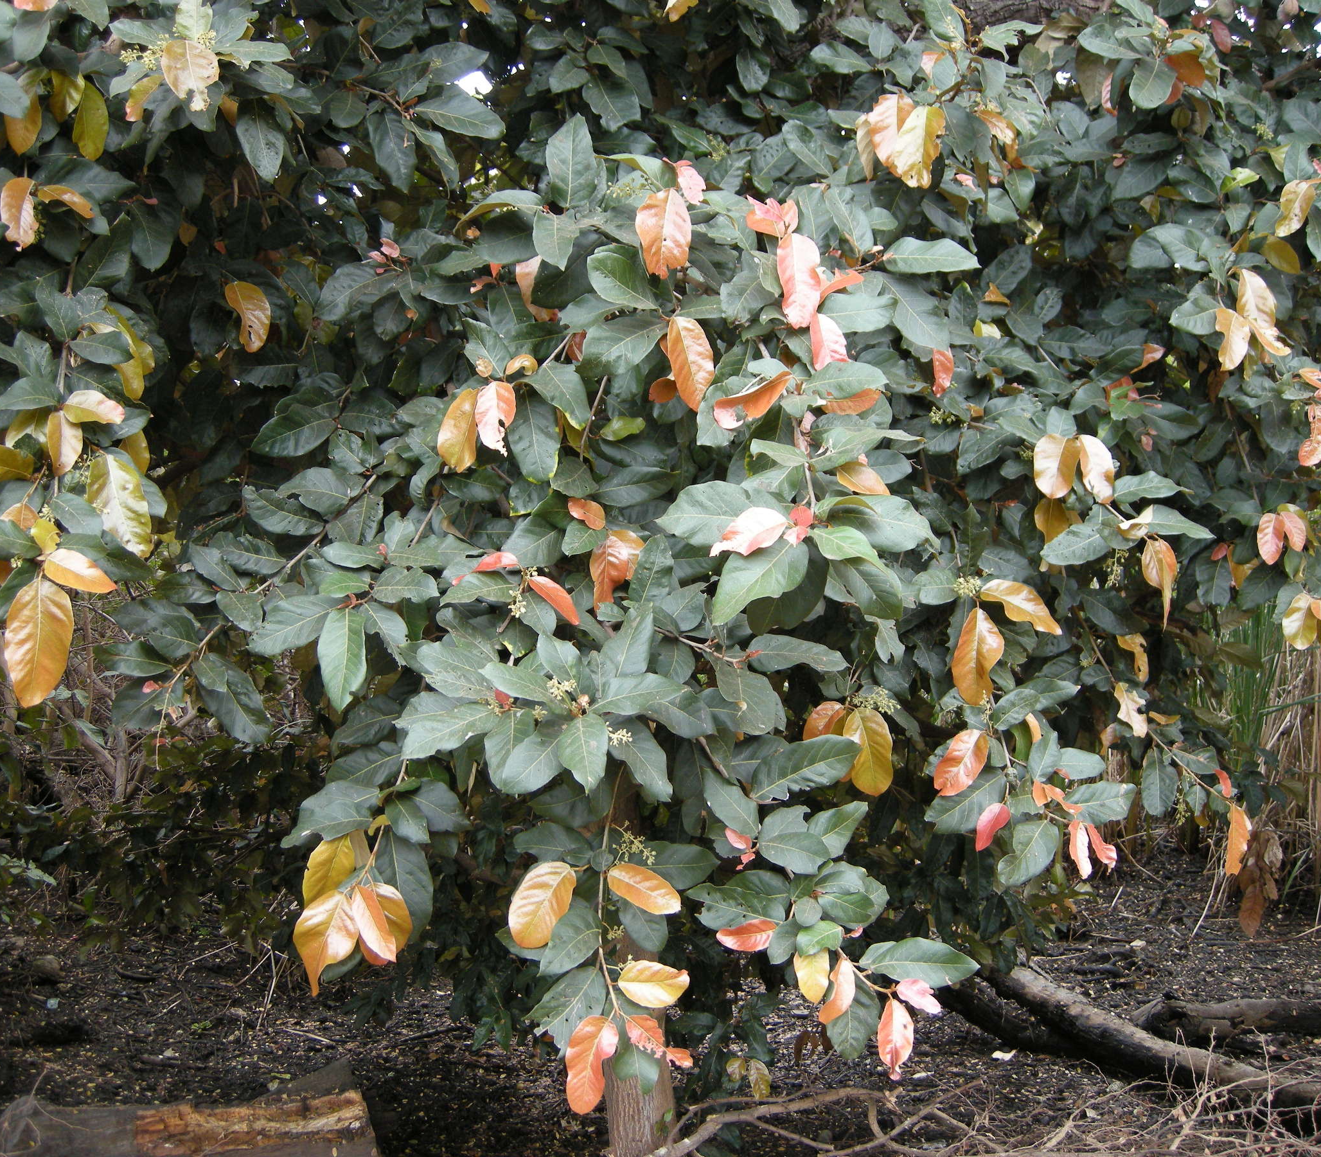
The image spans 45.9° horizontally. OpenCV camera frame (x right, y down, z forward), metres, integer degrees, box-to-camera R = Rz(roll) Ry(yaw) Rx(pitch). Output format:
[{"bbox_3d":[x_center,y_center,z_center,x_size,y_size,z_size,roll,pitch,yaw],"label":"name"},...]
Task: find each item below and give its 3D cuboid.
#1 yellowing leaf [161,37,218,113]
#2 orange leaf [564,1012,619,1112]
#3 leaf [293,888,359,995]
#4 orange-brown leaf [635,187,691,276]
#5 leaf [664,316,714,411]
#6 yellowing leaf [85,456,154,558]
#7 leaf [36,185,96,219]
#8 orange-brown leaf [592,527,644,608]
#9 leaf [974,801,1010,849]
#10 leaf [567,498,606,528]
[{"bbox_3d":[-0.831,-0.886,2.750,0.093,0.131,0.040,-11,-2,-13],"label":"yellowing leaf"},{"bbox_3d":[-0.106,0.818,2.620,0.069,0.178,0.030,18,-37,3],"label":"orange leaf"},{"bbox_3d":[-0.533,0.578,2.480,0.094,0.173,0.045,12,-30,1],"label":"leaf"},{"bbox_3d":[0.004,-0.591,2.650,0.088,0.157,0.040,5,-7,-1],"label":"orange-brown leaf"},{"bbox_3d":[0.048,-0.379,2.750,0.066,0.179,0.030,-17,-13,3],"label":"leaf"},{"bbox_3d":[-0.902,-0.121,2.600,0.088,0.188,0.045,-21,-11,-17],"label":"yellowing leaf"},{"bbox_3d":[-1.050,-0.664,2.750,0.100,0.050,0.045,25,-41,-14],"label":"leaf"},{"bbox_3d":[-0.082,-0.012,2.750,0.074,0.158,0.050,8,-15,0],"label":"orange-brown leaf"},{"bbox_3d":[0.543,0.405,2.550,0.045,0.088,0.022,30,-19,15],"label":"leaf"},{"bbox_3d":[-0.133,-0.118,2.800,0.078,0.049,0.030,-26,-12,-9],"label":"leaf"}]

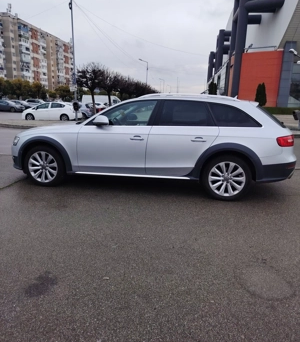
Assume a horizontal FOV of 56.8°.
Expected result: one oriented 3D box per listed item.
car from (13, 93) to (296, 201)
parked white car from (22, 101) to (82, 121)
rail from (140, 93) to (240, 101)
[{"bbox_3d":[-0.048,-0.573,4.900,4.720,1.495,1.870,4,13,10],"label":"car"},{"bbox_3d":[-7.649,-4.602,21.665,4.460,1.490,1.760,2,13,5],"label":"parked white car"},{"bbox_3d":[0.573,-1.086,4.080,1.490,0.100,0.060,4,13,10],"label":"rail"}]

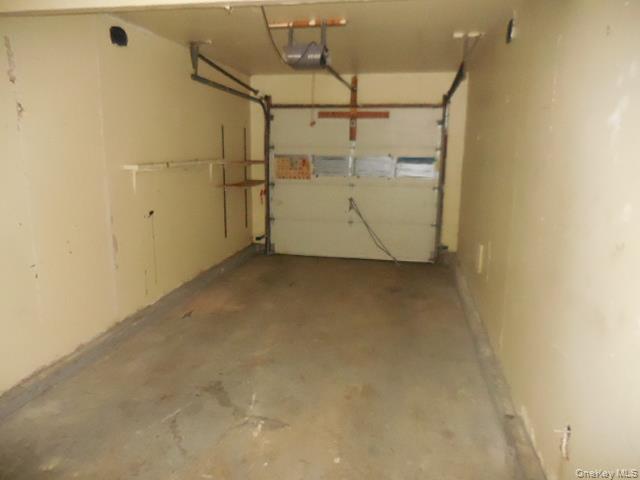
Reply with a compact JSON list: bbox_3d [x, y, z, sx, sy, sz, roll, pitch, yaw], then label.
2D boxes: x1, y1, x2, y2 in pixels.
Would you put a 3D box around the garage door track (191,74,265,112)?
[{"bbox_3d":[-0.965,-1.642,5.293,0.070,0.160,2.120,3,12,11],"label":"garage door track"}]

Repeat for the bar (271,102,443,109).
[{"bbox_3d":[0.447,-1.794,6.200,2.340,0.045,0.045,3,12,11],"label":"bar"}]

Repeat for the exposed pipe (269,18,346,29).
[{"bbox_3d":[-0.111,-1.682,3.601,0.630,0.040,0.060,3,12,11],"label":"exposed pipe"}]

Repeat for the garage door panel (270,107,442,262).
[{"bbox_3d":[0.473,-0.773,6.478,2.400,2.120,0.050,3,12,11],"label":"garage door panel"}]

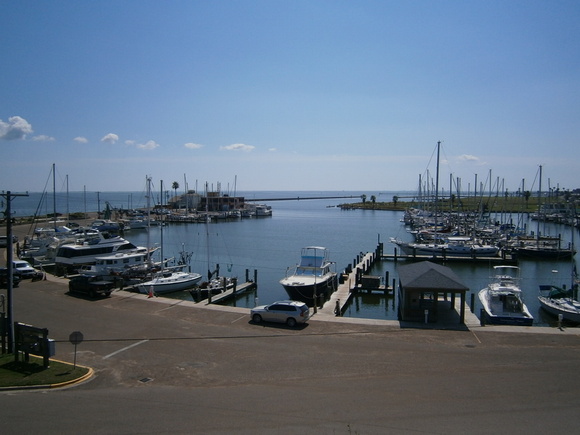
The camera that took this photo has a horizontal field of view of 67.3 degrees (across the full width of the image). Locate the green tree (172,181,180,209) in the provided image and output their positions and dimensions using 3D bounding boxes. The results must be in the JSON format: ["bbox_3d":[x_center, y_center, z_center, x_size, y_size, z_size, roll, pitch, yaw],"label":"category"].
[{"bbox_3d":[-56.200,-10.400,215.000,3.400,14.600,3.400,0,4,0],"label":"green tree"}]

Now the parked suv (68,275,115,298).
[{"bbox_3d":[-19.930,6.850,43.630,4.720,1.770,1.870,2,4,32],"label":"parked suv"}]

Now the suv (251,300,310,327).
[{"bbox_3d":[-0.830,7.480,34.600,4.700,1.690,1.870,1,4,19],"label":"suv"}]

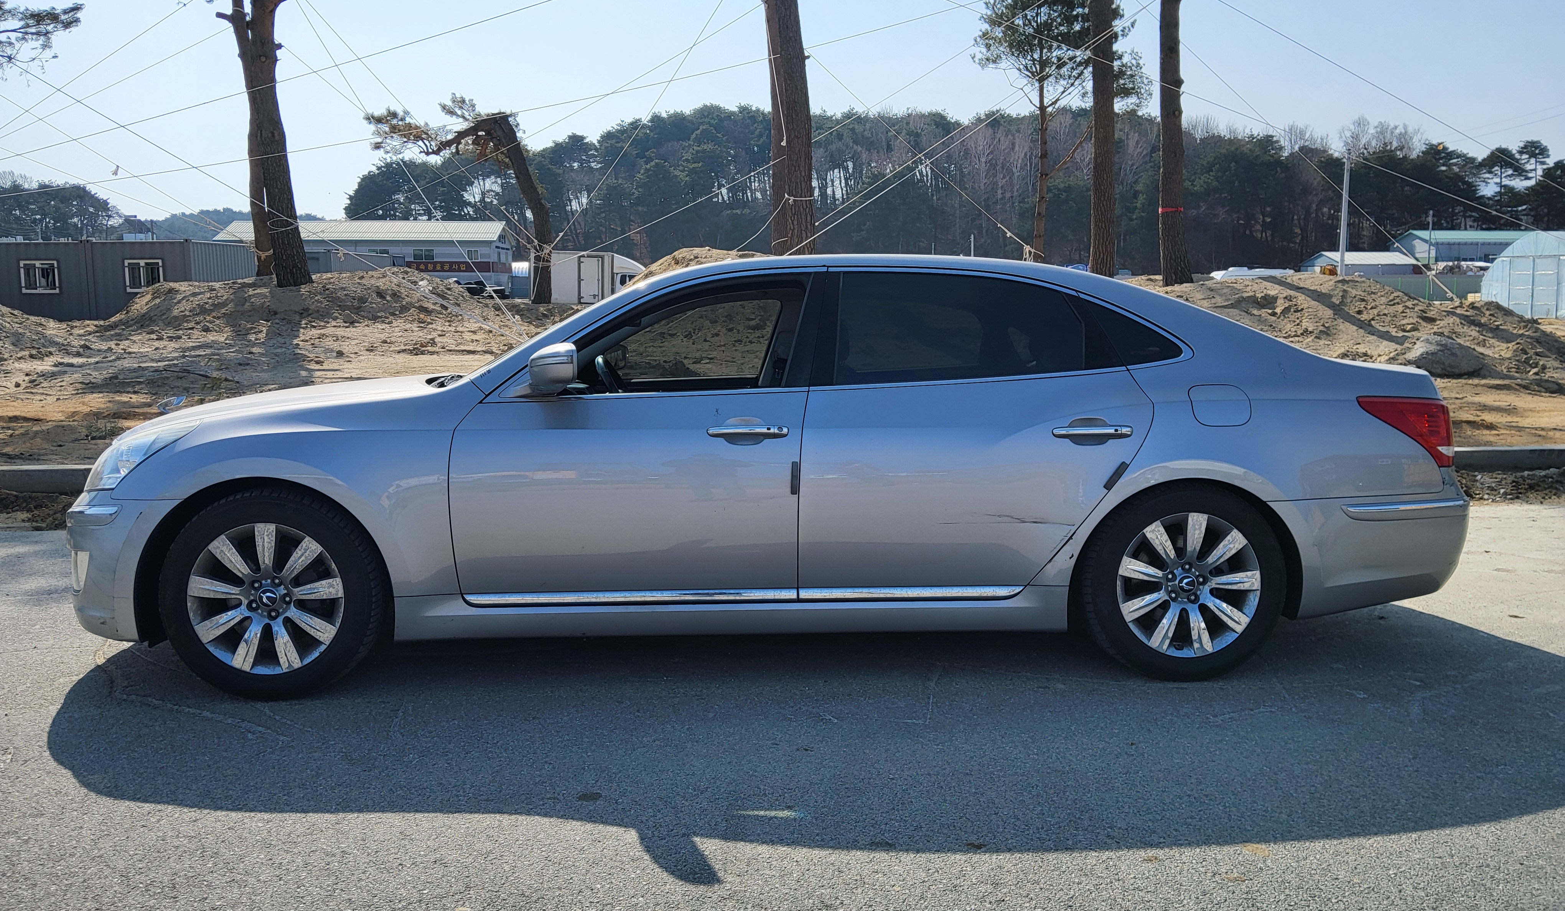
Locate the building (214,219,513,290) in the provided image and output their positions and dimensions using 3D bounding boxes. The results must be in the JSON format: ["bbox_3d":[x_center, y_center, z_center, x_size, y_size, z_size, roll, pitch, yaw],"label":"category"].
[{"bbox_3d":[-35.509,-16.462,101.789,23.390,7.400,8.730,0,7,0],"label":"building"}]

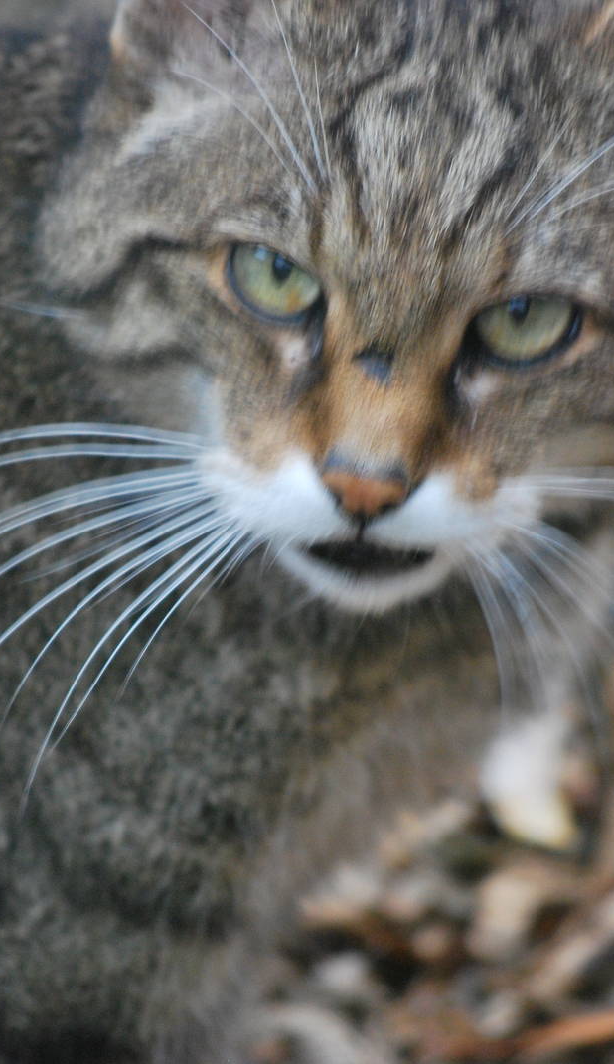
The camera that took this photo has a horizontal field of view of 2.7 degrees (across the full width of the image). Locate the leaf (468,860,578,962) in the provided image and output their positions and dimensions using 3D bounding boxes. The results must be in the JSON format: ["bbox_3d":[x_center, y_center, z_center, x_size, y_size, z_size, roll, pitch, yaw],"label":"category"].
[{"bbox_3d":[0.038,0.067,2.360,0.019,0.010,0.023,-5,25,-10],"label":"leaf"}]

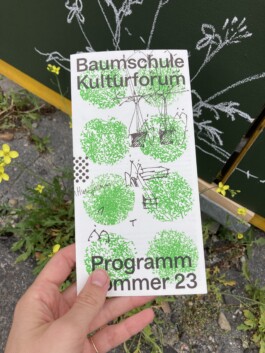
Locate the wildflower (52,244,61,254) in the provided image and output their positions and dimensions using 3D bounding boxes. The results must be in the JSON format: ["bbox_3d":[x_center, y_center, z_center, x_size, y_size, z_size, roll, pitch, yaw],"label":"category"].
[{"bbox_3d":[-0.122,0.119,0.460,0.018,0.014,0.017,-32,66,-20],"label":"wildflower"}]

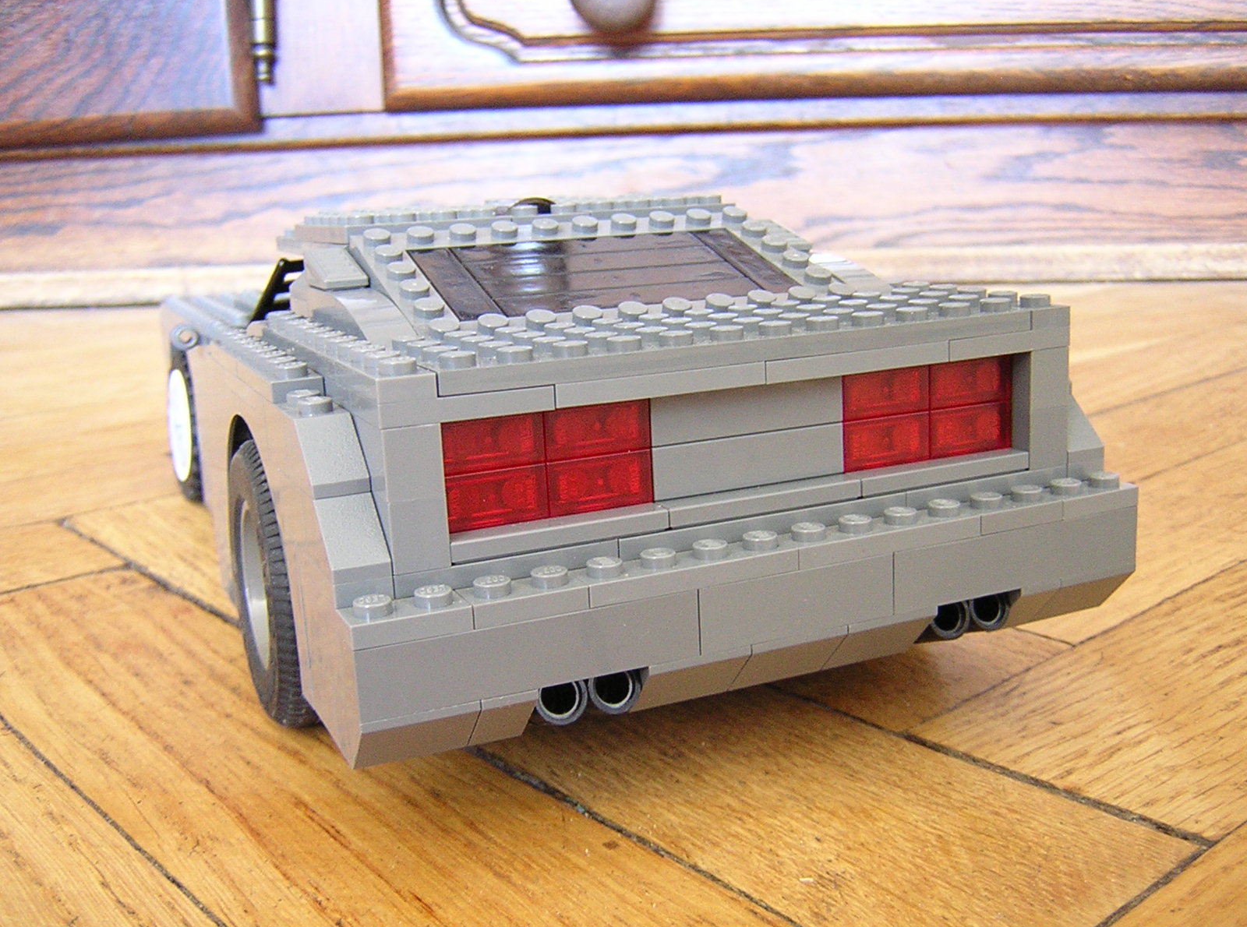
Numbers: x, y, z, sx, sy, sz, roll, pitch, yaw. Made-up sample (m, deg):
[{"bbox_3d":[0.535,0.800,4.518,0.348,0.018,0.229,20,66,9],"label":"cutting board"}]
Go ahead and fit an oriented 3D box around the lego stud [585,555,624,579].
[{"bbox_3d":[-0.003,0.014,0.175,0.005,0.002,0.005,-3,12,1],"label":"lego stud"}]

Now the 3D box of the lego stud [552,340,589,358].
[{"bbox_3d":[-0.007,-0.016,0.176,0.005,0.002,0.005,-3,12,1],"label":"lego stud"}]

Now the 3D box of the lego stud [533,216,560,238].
[{"bbox_3d":[-0.015,-0.044,0.244,0.005,0.002,0.005,5,30,-3],"label":"lego stud"}]

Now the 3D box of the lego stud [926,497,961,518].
[{"bbox_3d":[0.049,0.007,0.197,0.005,0.002,0.005,-3,12,1],"label":"lego stud"}]

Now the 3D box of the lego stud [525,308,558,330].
[{"bbox_3d":[-0.013,-0.023,0.207,0.005,0.002,0.005,5,30,-3],"label":"lego stud"}]

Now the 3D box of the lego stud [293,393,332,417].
[{"bbox_3d":[-0.042,-0.008,0.178,0.005,0.002,0.005,-8,13,-23],"label":"lego stud"}]

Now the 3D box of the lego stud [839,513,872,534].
[{"bbox_3d":[0.034,0.009,0.191,0.005,0.002,0.005,-3,12,1],"label":"lego stud"}]

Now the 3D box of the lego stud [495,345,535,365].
[{"bbox_3d":[-0.014,-0.014,0.172,0.005,0.002,0.005,-3,12,1],"label":"lego stud"}]

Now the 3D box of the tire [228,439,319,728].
[{"bbox_3d":[-0.054,0.020,0.231,0.024,0.050,0.050,-8,13,-23],"label":"tire"}]

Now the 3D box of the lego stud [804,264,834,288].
[{"bbox_3d":[0.035,-0.034,0.233,0.005,0.002,0.005,4,30,-3],"label":"lego stud"}]

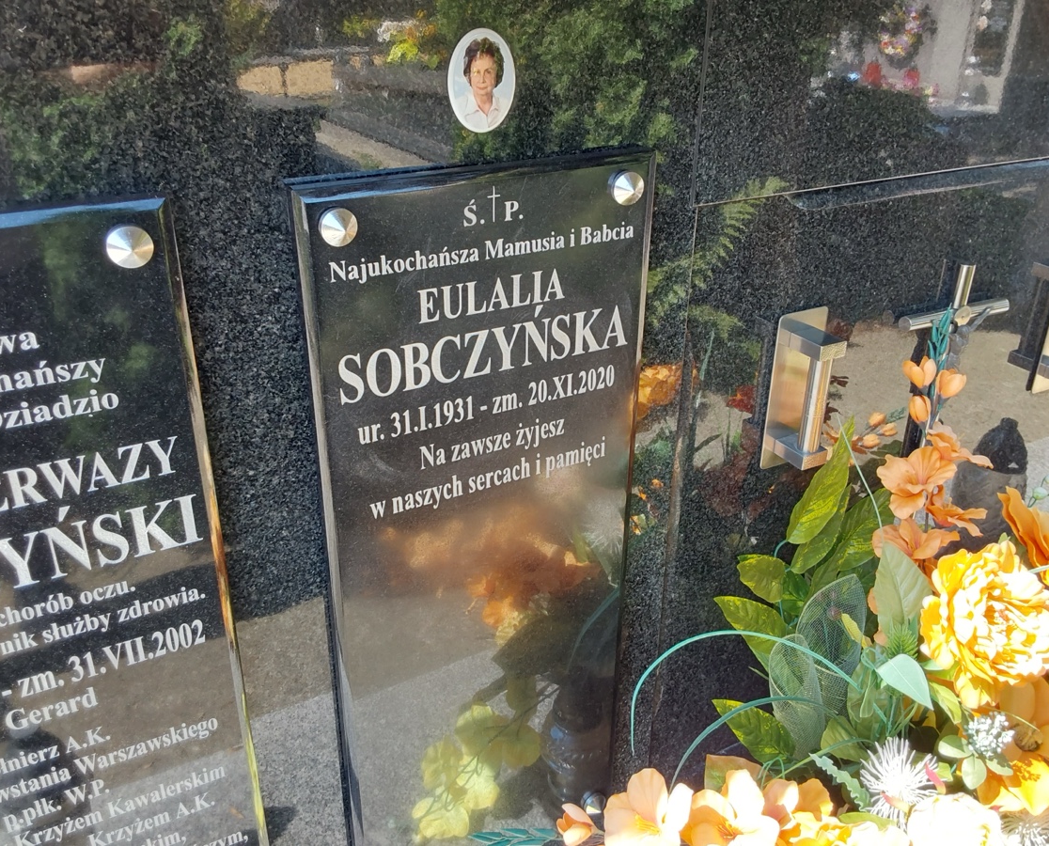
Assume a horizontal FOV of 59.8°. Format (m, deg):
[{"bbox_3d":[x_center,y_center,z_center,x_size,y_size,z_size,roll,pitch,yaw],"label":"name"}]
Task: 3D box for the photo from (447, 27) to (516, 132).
[{"bbox_3d":[-0.037,-0.296,0.792,0.066,0.085,0.008,-13,29,-27],"label":"photo"}]

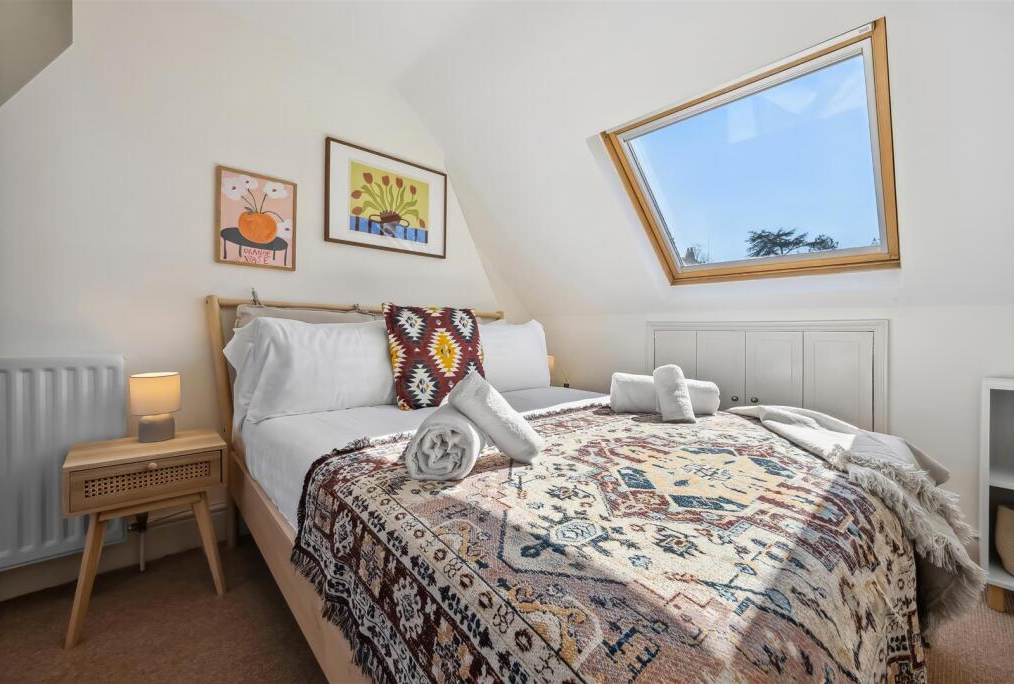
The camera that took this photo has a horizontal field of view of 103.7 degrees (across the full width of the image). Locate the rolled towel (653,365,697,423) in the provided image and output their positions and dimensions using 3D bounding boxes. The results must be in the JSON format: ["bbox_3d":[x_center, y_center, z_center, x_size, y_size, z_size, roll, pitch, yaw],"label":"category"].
[{"bbox_3d":[0.555,0.170,1.345,0.097,0.097,0.225,0,36,12],"label":"rolled towel"}]

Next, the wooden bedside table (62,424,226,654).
[{"bbox_3d":[-1.217,0.624,1.371,0.383,0.523,0.270,0,0,-41],"label":"wooden bedside table"}]

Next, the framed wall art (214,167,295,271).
[{"bbox_3d":[-1.163,-0.560,1.862,0.318,0.428,0.025,0,0,-40],"label":"framed wall art"}]

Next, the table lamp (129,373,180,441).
[{"bbox_3d":[-1.283,0.242,1.456,0.142,0.241,0.142,0,0,-41],"label":"table lamp"}]

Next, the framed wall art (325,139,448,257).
[{"bbox_3d":[-0.663,-0.787,2.286,0.720,0.535,0.025,0,0,-40],"label":"framed wall art"}]

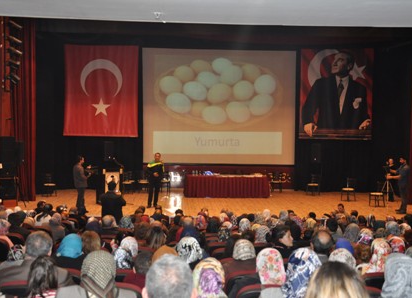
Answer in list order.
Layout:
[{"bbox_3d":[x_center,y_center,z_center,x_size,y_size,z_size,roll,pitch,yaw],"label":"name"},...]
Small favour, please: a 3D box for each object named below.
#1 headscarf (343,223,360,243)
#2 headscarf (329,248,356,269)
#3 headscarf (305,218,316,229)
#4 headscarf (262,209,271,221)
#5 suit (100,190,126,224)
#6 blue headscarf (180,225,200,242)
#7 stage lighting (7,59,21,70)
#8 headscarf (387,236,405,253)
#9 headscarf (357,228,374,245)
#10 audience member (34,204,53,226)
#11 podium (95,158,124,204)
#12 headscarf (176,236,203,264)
[{"bbox_3d":[1.875,1.085,7.701,0.210,0.260,0.240,1,0,-9],"label":"headscarf"},{"bbox_3d":[1.050,0.907,4.605,0.220,0.280,0.250,1,2,-3],"label":"headscarf"},{"bbox_3d":[1.738,1.277,9.900,0.220,0.290,0.250,1,2,-3],"label":"headscarf"},{"bbox_3d":[1.464,1.592,14.400,0.210,0.290,0.240,1,2,-1],"label":"headscarf"},{"bbox_3d":[-2.222,1.404,14.314,0.580,0.820,0.380,1,2,6],"label":"suit"},{"bbox_3d":[-0.197,1.053,7.303,0.220,0.270,0.250,1,2,-2],"label":"blue headscarf"},{"bbox_3d":[-5.735,-2.520,17.800,0.320,0.320,0.420,3,-21,47],"label":"stage lighting"},{"bbox_3d":[2.003,1.048,6.301,0.200,0.250,0.240,1,0,-11],"label":"headscarf"},{"bbox_3d":[1.928,1.089,7.204,0.210,0.260,0.250,1,2,-6],"label":"headscarf"},{"bbox_3d":[-3.601,1.816,13.467,0.480,1.170,0.650,2,2,14],"label":"audience member"},{"bbox_3d":[-3.056,1.098,19.000,0.750,1.400,0.580,0,2,-25],"label":"podium"},{"bbox_3d":[-0.142,0.867,5.001,0.220,0.260,0.250,1,0,0],"label":"headscarf"}]

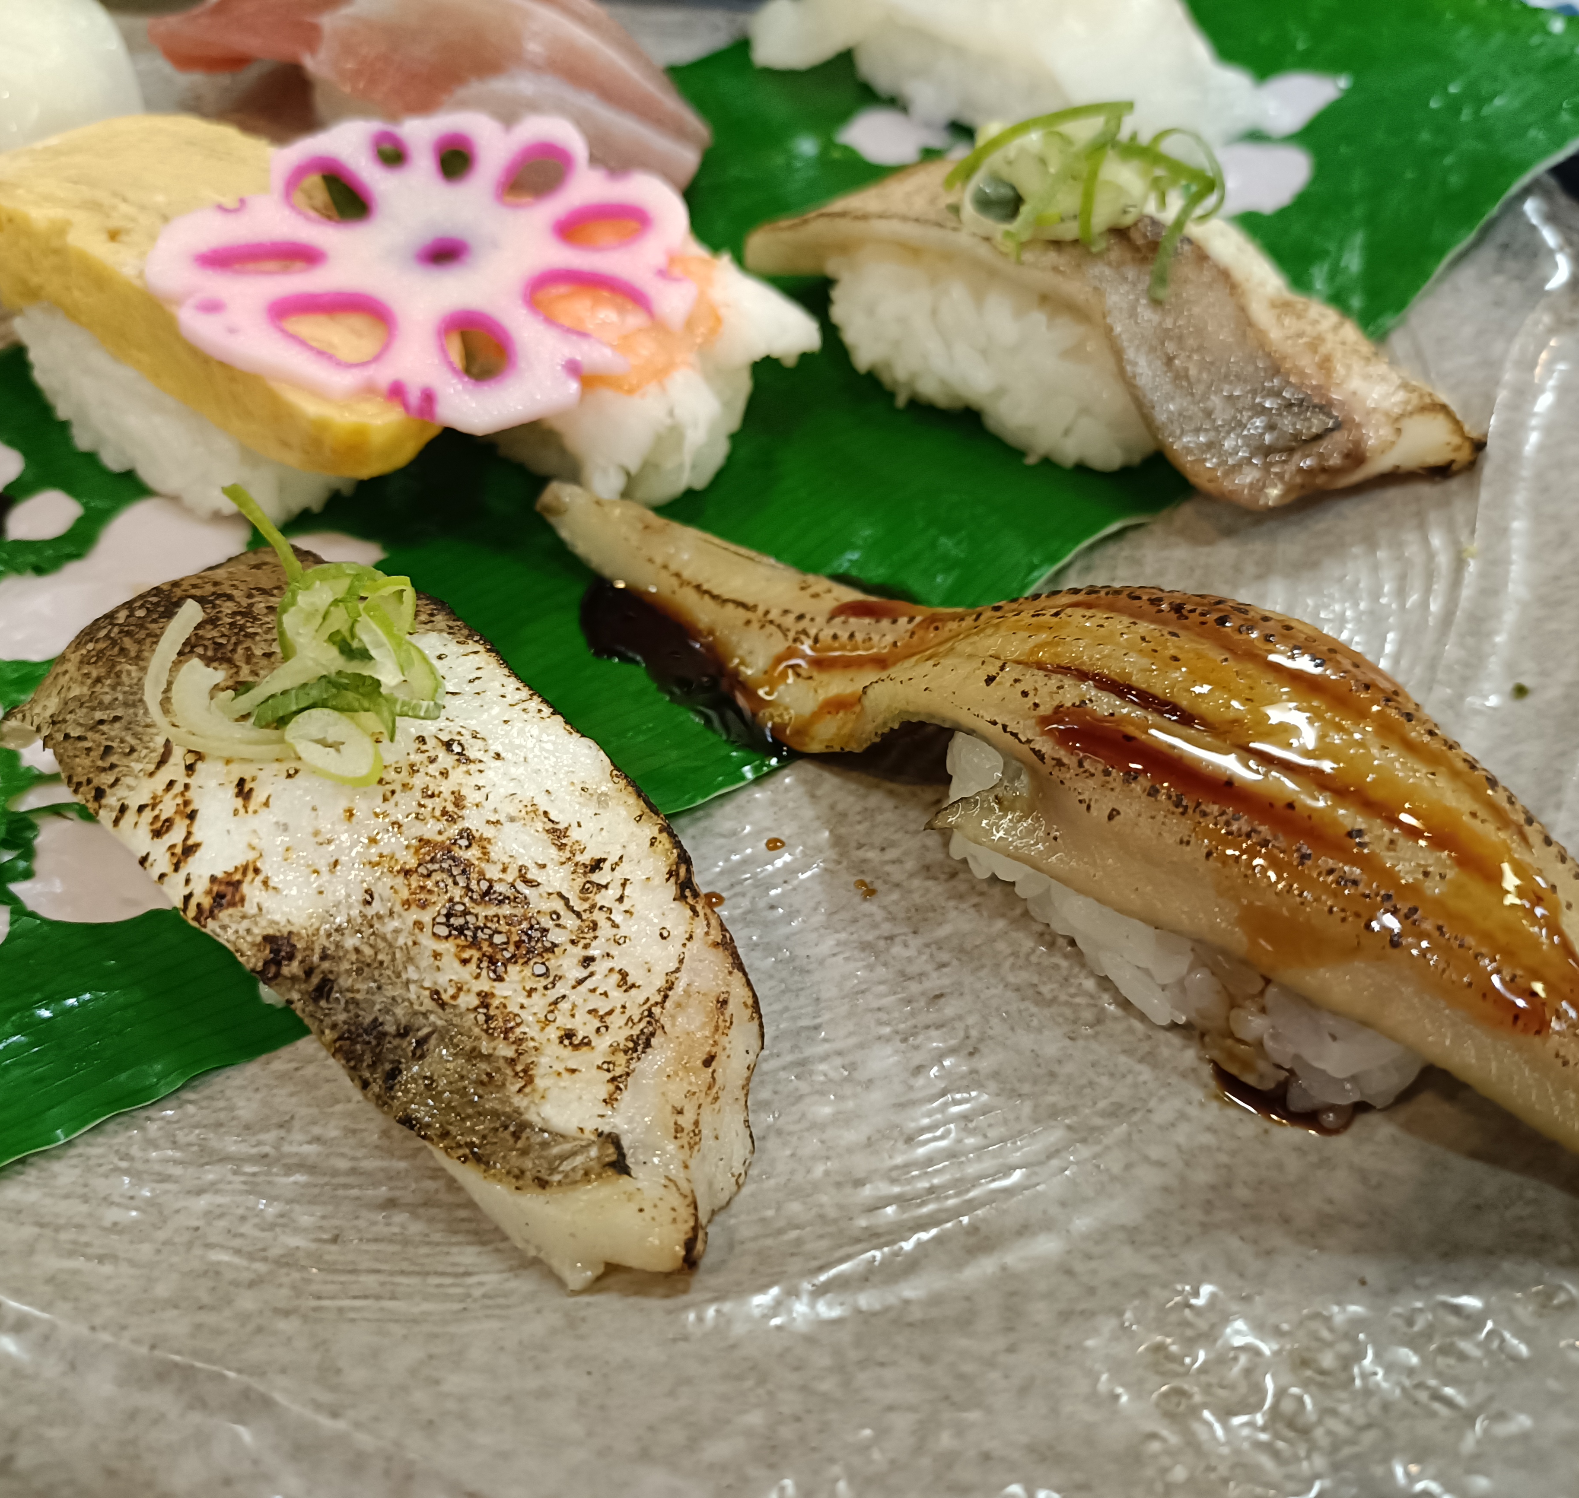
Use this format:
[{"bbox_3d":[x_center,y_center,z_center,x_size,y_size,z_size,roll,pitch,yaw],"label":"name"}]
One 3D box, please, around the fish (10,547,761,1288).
[{"bbox_3d":[-0.031,0.008,0.116,0.033,0.026,0.076,-36,58,-27],"label":"fish"}]

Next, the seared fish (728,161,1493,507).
[{"bbox_3d":[0.038,-0.046,0.163,0.081,0.027,0.031,22,52,18],"label":"seared fish"}]

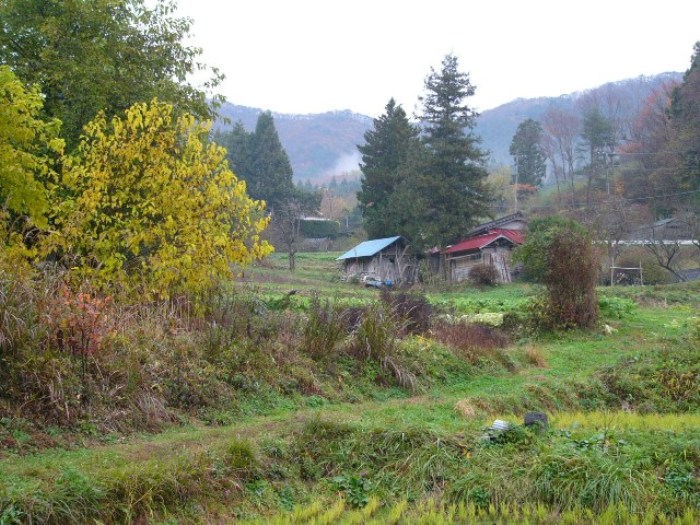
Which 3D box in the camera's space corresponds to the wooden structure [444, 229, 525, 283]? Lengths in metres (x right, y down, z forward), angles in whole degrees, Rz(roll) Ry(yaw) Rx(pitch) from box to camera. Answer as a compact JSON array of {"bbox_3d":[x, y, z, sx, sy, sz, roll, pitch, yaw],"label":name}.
[{"bbox_3d":[8.344,-0.434,69.000,3.900,3.300,5.000,0,-1,-30],"label":"wooden structure"}]

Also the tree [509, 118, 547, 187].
[{"bbox_3d":[21.545,-12.988,135.000,4.610,8.980,4.600,0,-1,0],"label":"tree"}]

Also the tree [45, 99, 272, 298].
[{"bbox_3d":[-3.271,-1.008,19.000,3.890,3.590,3.700,0,-1,0],"label":"tree"}]

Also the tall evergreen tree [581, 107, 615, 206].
[{"bbox_3d":[25.591,-10.753,115.000,3.520,10.750,3.600,0,-1,0],"label":"tall evergreen tree"}]

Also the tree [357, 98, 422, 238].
[{"bbox_3d":[2.735,-5.816,77.000,4.570,11.080,4.500,0,-1,0],"label":"tree"}]

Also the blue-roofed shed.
[{"bbox_3d":[1.681,-0.122,68.000,3.400,2.900,4.800,0,-1,-30],"label":"blue-roofed shed"}]

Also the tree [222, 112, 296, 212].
[{"bbox_3d":[-9.358,-9.306,115.000,7.650,12.410,7.200,0,-1,0],"label":"tree"}]

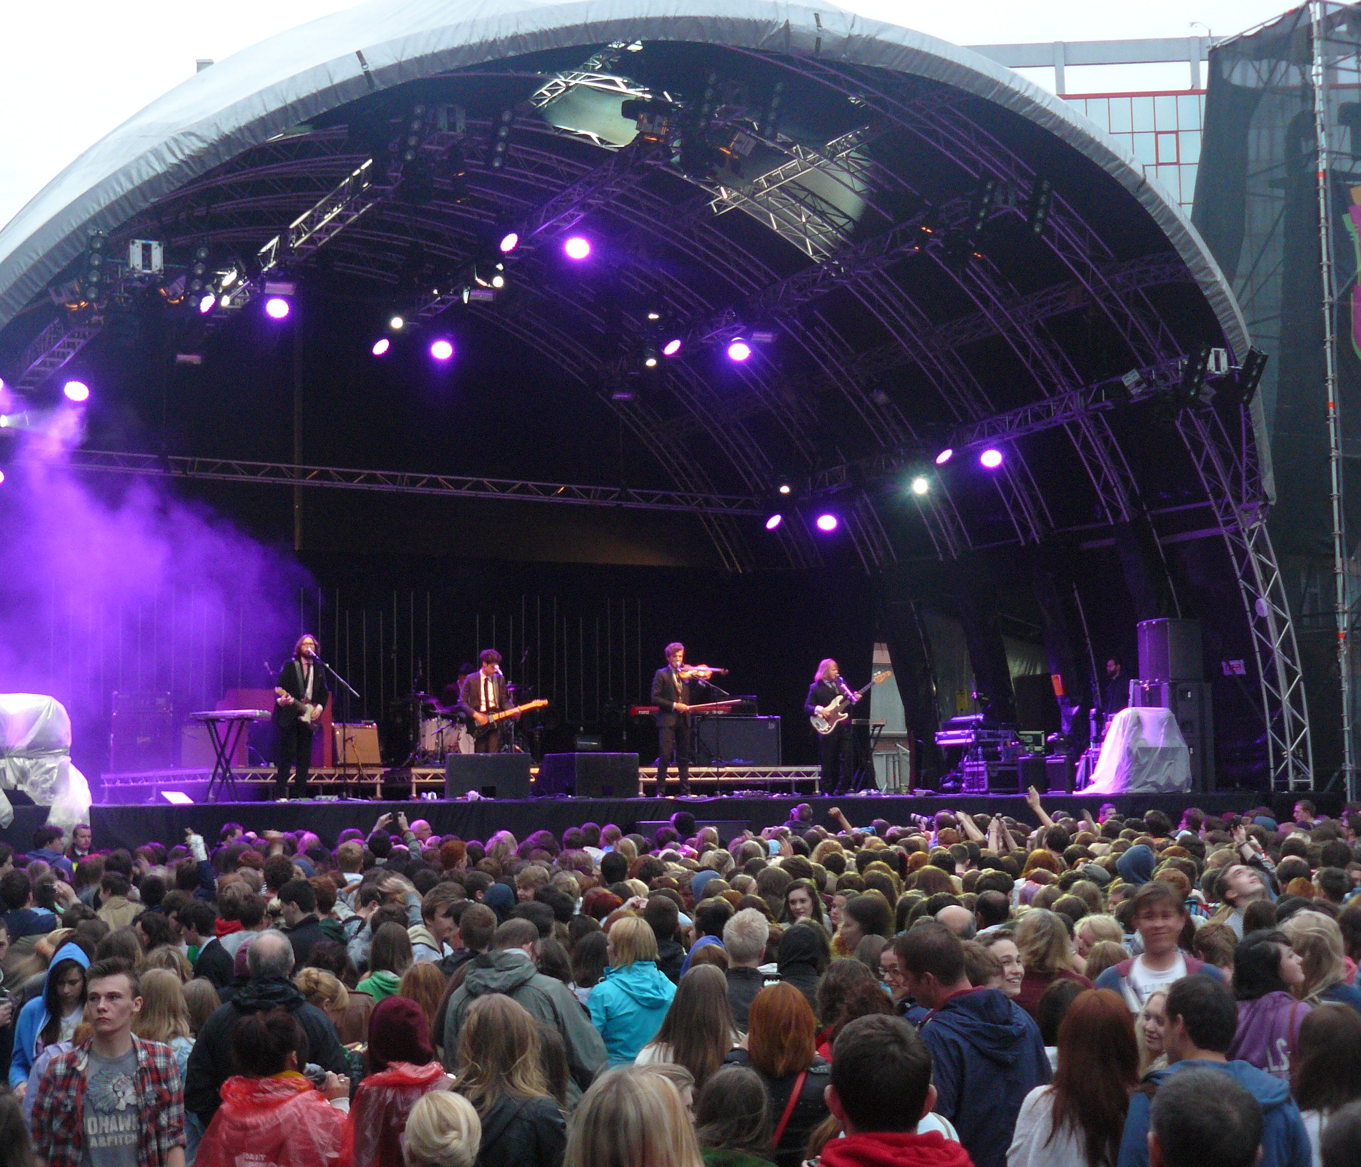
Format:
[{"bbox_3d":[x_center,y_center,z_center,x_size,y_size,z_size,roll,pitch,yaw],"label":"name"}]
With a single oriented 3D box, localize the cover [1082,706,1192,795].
[{"bbox_3d":[5.679,2.072,30.200,1.080,1.100,0.900,3,-6,-36],"label":"cover"}]

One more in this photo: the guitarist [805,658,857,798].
[{"bbox_3d":[1.800,1.720,29.100,0.580,1.660,0.450,2,-5,-27],"label":"guitarist"}]

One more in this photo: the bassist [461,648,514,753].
[{"bbox_3d":[-2.175,1.585,27.400,0.600,1.700,0.420,1,-4,-14],"label":"bassist"}]

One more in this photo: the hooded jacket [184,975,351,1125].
[{"bbox_3d":[-1.389,1.663,8.174,0.550,0.700,0.360,0,-4,2],"label":"hooded jacket"}]

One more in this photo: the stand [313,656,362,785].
[{"bbox_3d":[-3.720,1.542,26.200,0.620,1.580,0.380,-4,-6,36],"label":"stand"}]

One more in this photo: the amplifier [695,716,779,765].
[{"bbox_3d":[0.704,1.934,29.600,1.080,0.620,0.420,2,-5,-25],"label":"amplifier"}]

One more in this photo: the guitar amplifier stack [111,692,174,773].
[{"bbox_3d":[-6.316,1.748,28.500,0.720,0.950,0.360,2,-5,-27],"label":"guitar amplifier stack"}]

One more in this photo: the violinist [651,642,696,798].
[{"bbox_3d":[-0.075,1.537,27.400,0.500,1.750,0.420,3,-6,-37],"label":"violinist"}]

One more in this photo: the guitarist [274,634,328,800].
[{"bbox_3d":[-4.134,1.453,26.500,0.580,1.800,0.450,1,-5,-18],"label":"guitarist"}]

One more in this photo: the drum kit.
[{"bbox_3d":[-2.716,1.671,29.400,1.650,1.100,1.250,3,-5,-33],"label":"drum kit"}]

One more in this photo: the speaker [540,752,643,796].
[{"bbox_3d":[-1.004,2.073,26.200,0.890,0.470,0.650,4,-7,-42],"label":"speaker"}]

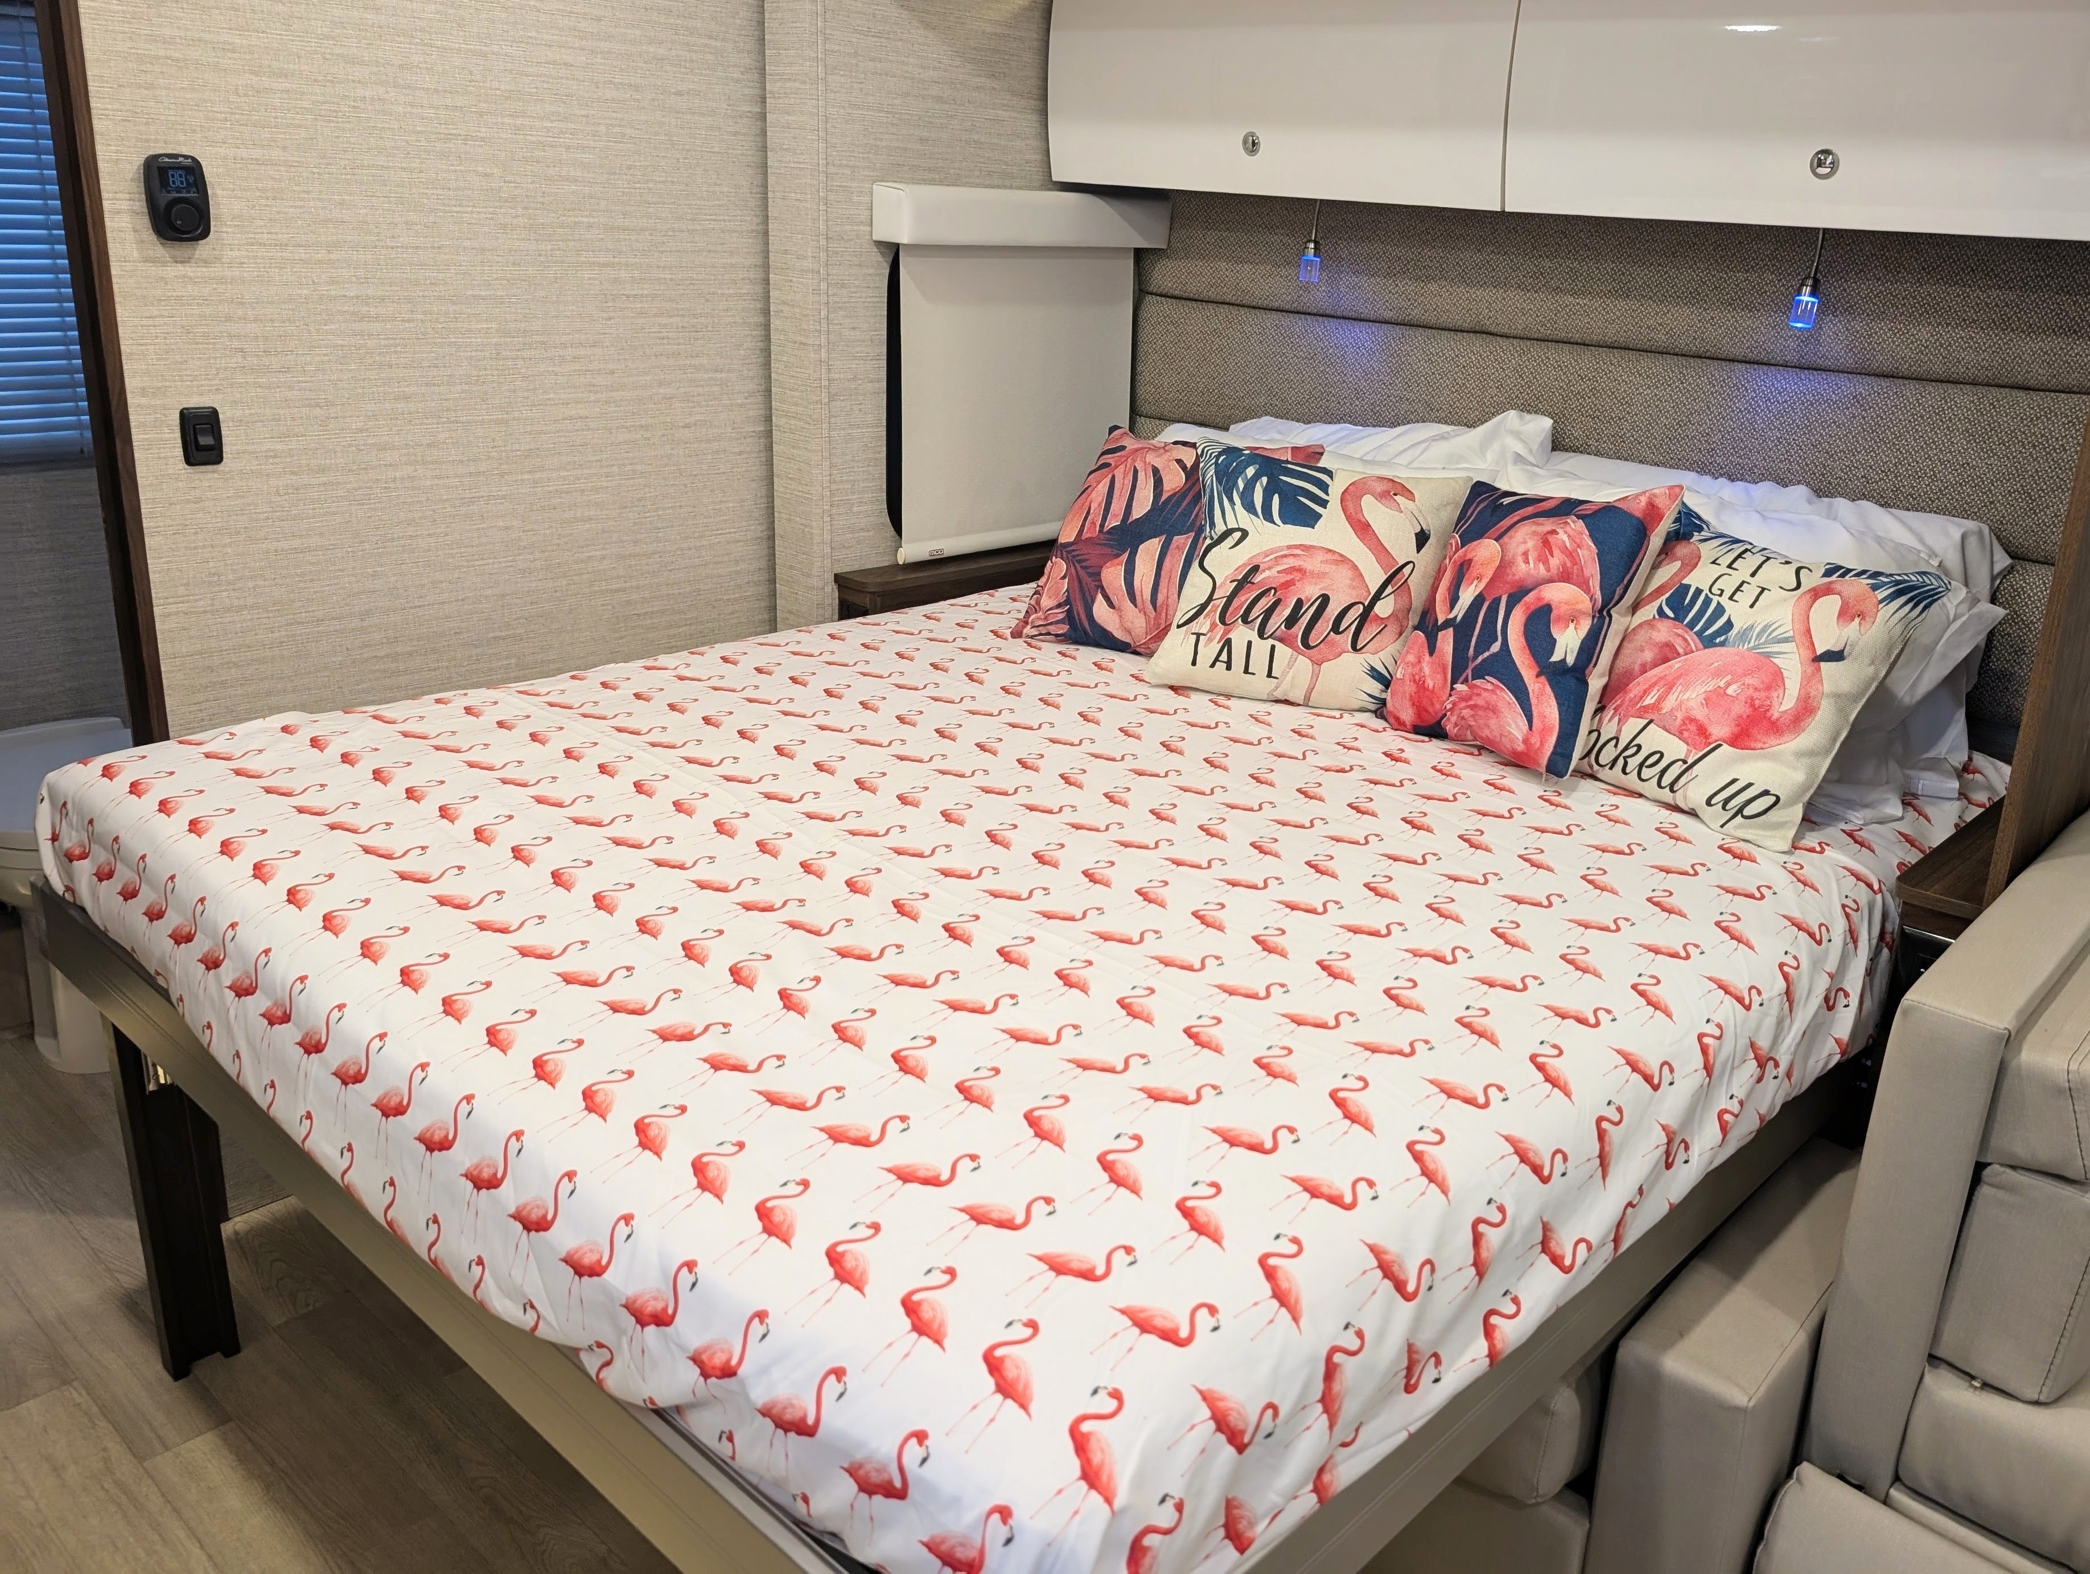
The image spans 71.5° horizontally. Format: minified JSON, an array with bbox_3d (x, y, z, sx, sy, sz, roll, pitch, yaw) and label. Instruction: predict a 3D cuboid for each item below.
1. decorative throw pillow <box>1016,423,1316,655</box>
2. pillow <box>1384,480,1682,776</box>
[{"bbox_3d":[0.215,-0.415,2.500,0.420,0.420,0.130,15,-15,37],"label":"decorative throw pillow"},{"bbox_3d":[0.717,-0.259,2.200,0.130,0.420,0.410,20,4,-33],"label":"pillow"}]

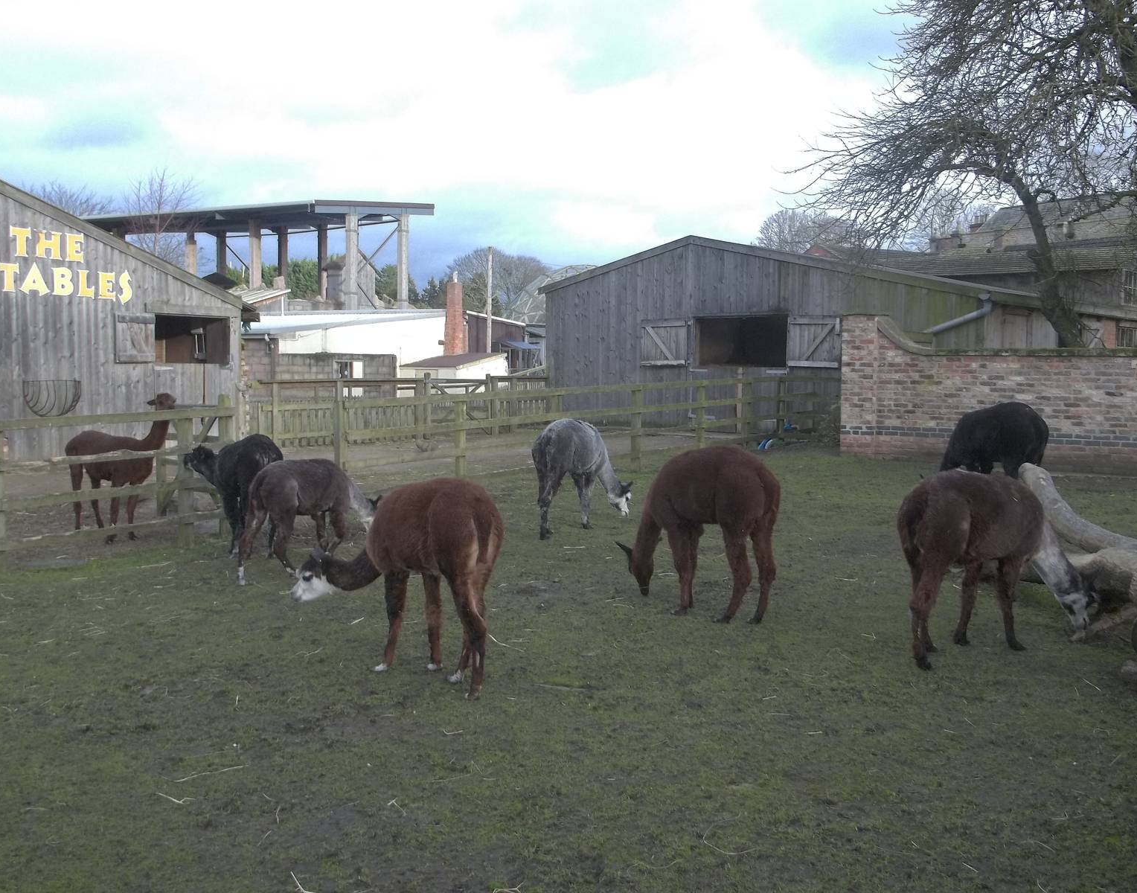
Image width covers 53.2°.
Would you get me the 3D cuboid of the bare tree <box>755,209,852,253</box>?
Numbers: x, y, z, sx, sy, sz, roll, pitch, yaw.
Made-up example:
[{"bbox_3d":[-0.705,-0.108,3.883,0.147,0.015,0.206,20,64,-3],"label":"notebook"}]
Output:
[{"bbox_3d":[15.422,-9.882,74.457,8.300,11.700,8.000,1,4,0],"label":"bare tree"}]

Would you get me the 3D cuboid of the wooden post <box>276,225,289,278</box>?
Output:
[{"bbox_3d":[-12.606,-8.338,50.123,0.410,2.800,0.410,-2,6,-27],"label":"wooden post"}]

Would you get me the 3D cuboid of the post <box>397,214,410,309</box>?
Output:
[{"bbox_3d":[-6.054,-6.770,41.615,0.330,3.550,0.330,5,6,43],"label":"post"}]

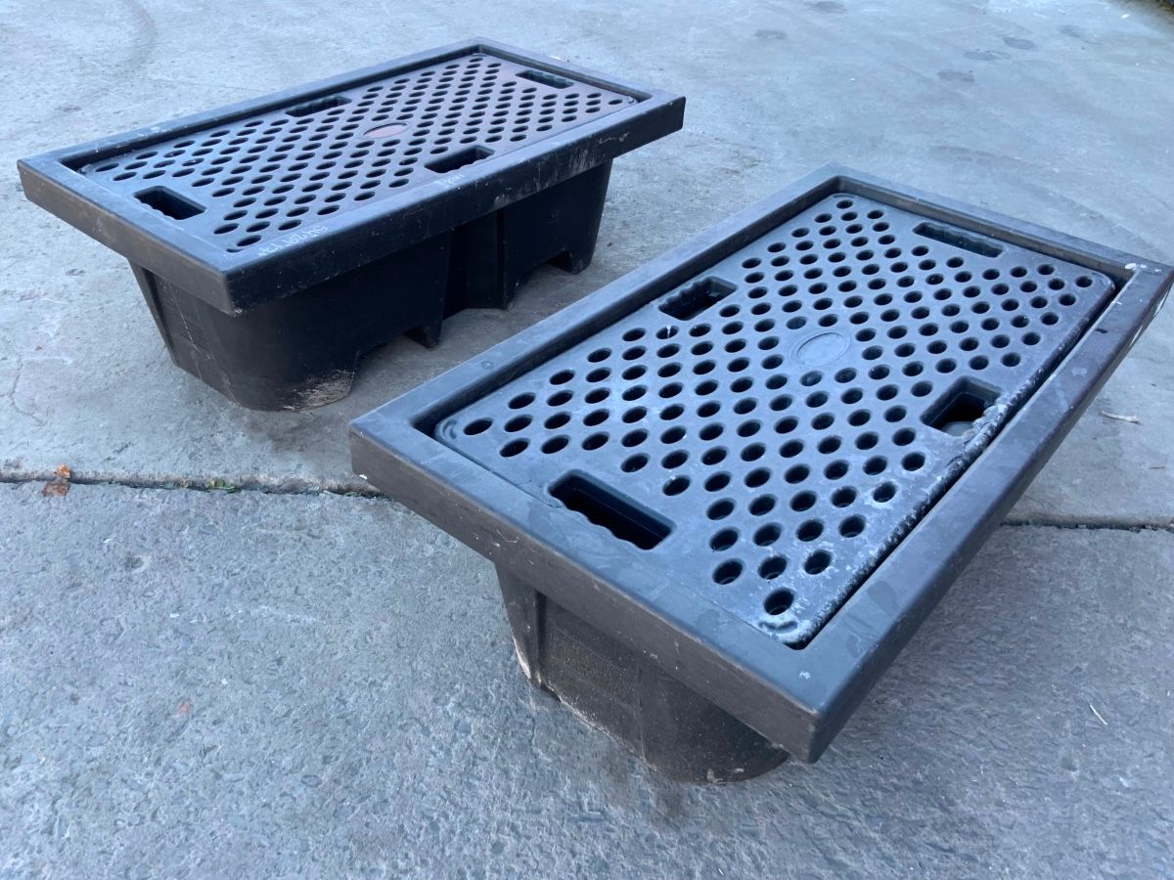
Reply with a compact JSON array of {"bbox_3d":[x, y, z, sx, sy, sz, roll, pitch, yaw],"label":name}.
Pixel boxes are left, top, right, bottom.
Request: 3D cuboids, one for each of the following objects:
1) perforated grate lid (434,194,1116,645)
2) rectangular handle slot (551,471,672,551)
[{"bbox_3d":[0.367,-0.133,1.543,0.577,0.040,1.167,28,44,30],"label":"perforated grate lid"},{"bbox_3d":[0.025,0.102,1.209,0.164,0.040,0.061,28,44,30],"label":"rectangular handle slot"}]

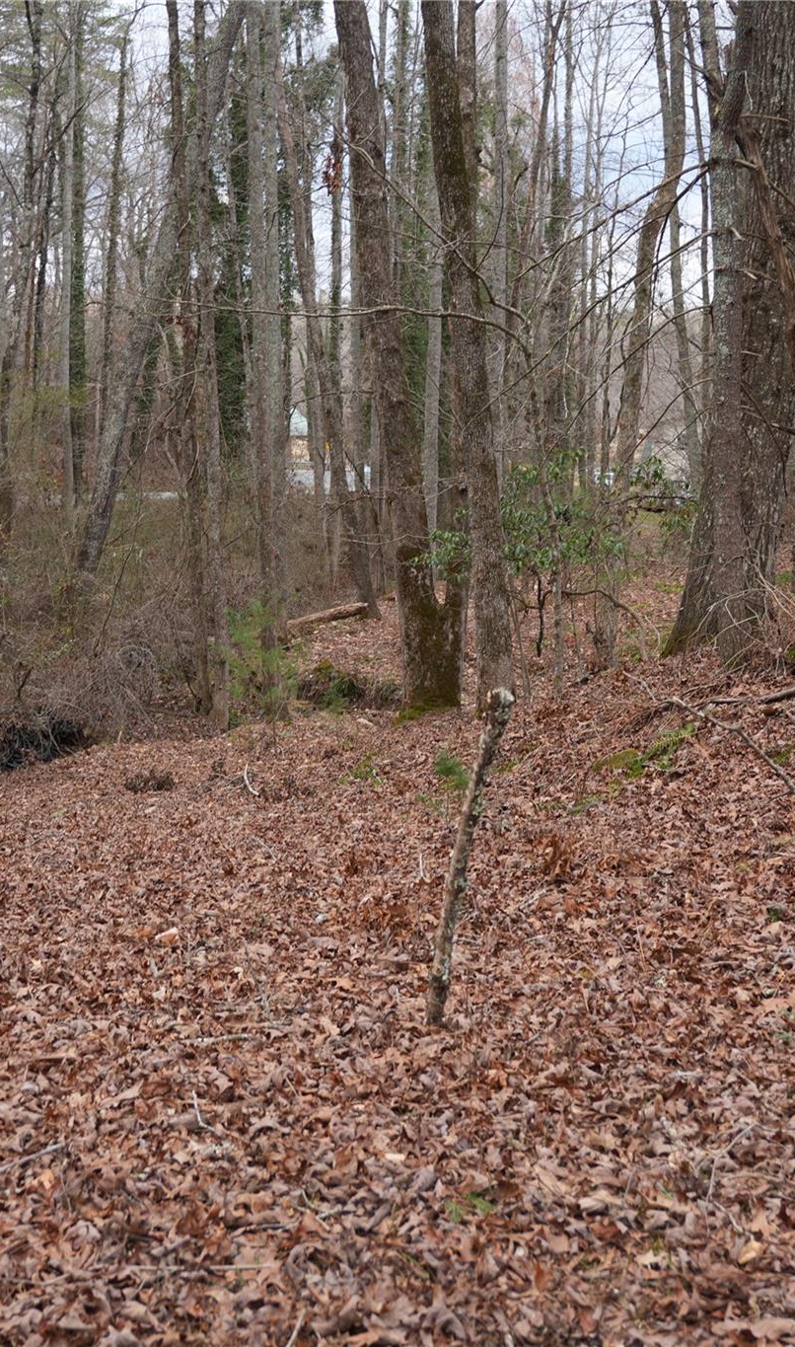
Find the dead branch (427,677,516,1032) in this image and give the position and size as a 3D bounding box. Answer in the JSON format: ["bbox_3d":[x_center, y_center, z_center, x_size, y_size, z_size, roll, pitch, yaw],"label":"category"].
[{"bbox_3d":[0.213,0.541,4.445,0.085,1.020,0.075,12,6,-1],"label":"dead branch"}]

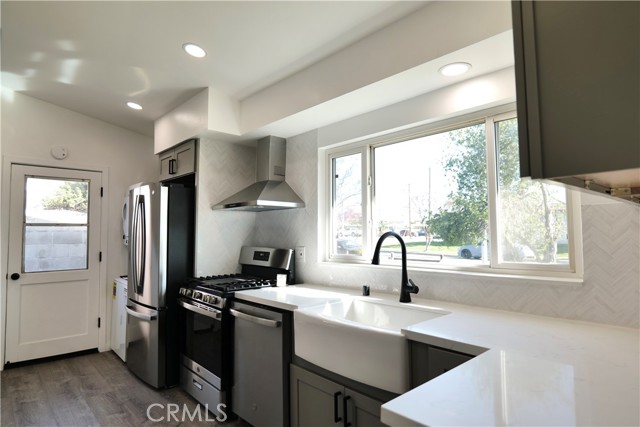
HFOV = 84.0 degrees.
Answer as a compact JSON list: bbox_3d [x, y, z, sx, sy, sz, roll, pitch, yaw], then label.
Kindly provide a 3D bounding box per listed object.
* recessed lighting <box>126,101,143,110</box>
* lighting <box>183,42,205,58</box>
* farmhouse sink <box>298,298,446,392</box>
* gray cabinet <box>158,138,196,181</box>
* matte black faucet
[{"bbox_3d":[-1.921,-1.105,3.679,0.170,0.030,0.170,18,-15,-41],"label":"recessed lighting"},{"bbox_3d":[-0.917,-1.179,2.592,0.175,0.030,0.175,18,-15,-41],"label":"lighting"},{"bbox_3d":[0.291,0.669,1.928,0.510,0.255,0.765,3,-5,-43],"label":"farmhouse sink"},{"bbox_3d":[-1.224,-0.498,3.809,0.620,0.300,0.920,3,-5,-43],"label":"gray cabinet"},{"bbox_3d":[0.441,0.318,2.086,0.285,0.430,0.120,2,-4,-33],"label":"matte black faucet"}]

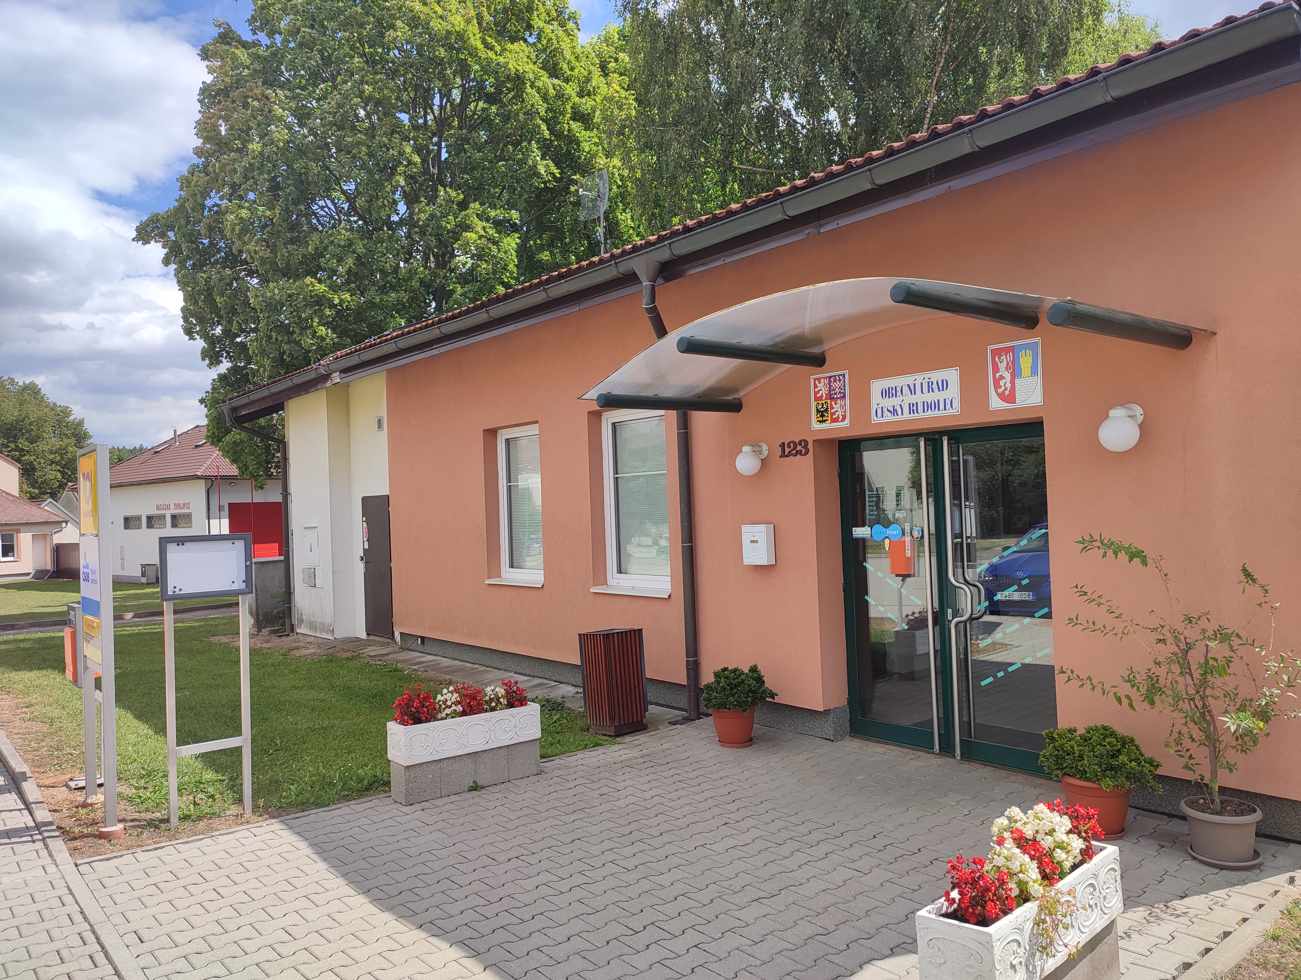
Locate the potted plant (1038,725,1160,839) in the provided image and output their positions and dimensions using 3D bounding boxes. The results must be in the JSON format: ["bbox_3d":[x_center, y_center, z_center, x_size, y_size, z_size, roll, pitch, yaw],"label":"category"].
[{"bbox_3d":[2.378,1.536,5.029,0.606,0.550,0.633,-1,-1,-39],"label":"potted plant"}]

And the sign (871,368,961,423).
[{"bbox_3d":[1.794,-0.637,6.444,0.015,0.296,0.706,-1,-1,-39],"label":"sign"}]

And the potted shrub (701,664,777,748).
[{"bbox_3d":[0.655,1.622,7.123,0.513,0.584,0.541,-2,-1,0],"label":"potted shrub"}]

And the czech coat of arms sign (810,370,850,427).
[{"bbox_3d":[1.331,-0.664,7.020,0.020,0.404,0.356,-1,-1,-39],"label":"czech coat of arms sign"}]

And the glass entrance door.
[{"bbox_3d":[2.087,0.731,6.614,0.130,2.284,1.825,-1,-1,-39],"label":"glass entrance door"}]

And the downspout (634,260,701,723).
[{"bbox_3d":[0.168,0.011,8.037,0.460,3.910,0.270,-1,-1,-39],"label":"downspout"}]

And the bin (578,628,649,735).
[{"bbox_3d":[-0.300,1.565,7.822,0.383,0.806,0.388,-1,-1,-39],"label":"bin"}]

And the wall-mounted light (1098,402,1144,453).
[{"bbox_3d":[2.623,-0.344,5.233,0.285,0.270,0.205,-1,-1,-39],"label":"wall-mounted light"}]

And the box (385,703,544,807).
[{"bbox_3d":[-1.213,1.723,6.273,1.000,0.485,0.246,-1,-1,-39],"label":"box"}]

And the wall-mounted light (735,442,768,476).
[{"bbox_3d":[0.799,-0.246,7.476,0.273,0.273,0.204,-1,-1,-39],"label":"wall-mounted light"}]

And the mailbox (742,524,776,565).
[{"bbox_3d":[0.864,0.436,7.538,0.093,0.316,0.265,-1,-1,-39],"label":"mailbox"}]

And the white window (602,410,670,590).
[{"bbox_3d":[-0.061,0.065,9.091,0.099,1.740,1.173,-1,-1,-39],"label":"white window"}]

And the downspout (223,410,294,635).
[{"bbox_3d":[-6.843,0.417,16.332,0.249,3.918,3.083,-1,-1,-39],"label":"downspout"}]

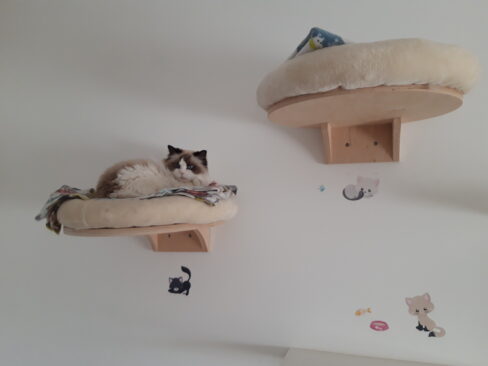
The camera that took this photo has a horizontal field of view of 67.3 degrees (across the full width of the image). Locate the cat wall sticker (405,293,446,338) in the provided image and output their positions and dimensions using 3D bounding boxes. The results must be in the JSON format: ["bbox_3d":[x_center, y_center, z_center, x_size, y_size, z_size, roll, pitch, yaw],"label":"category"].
[{"bbox_3d":[0.538,0.393,1.083,0.111,0.130,0.008,-1,0,17],"label":"cat wall sticker"}]

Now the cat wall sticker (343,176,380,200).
[{"bbox_3d":[0.363,0.018,1.135,0.111,0.076,0.008,-1,0,17],"label":"cat wall sticker"}]

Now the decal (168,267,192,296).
[{"bbox_3d":[-0.230,0.353,1.312,0.093,0.106,0.008,-1,0,17],"label":"decal"}]

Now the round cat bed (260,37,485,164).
[{"bbox_3d":[0.288,-0.169,0.913,0.520,0.223,0.475,-1,0,0],"label":"round cat bed"}]

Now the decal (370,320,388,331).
[{"bbox_3d":[0.415,0.439,1.119,0.056,0.032,0.008,-1,0,17],"label":"decal"}]

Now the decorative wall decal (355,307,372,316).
[{"bbox_3d":[0.369,0.401,1.133,0.050,0.026,0.008,-1,0,17],"label":"decorative wall decal"}]

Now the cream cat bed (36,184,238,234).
[{"bbox_3d":[-0.312,0.074,1.100,0.570,0.145,0.370,-1,0,17],"label":"cream cat bed"}]

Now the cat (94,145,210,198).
[{"bbox_3d":[-0.283,-0.015,1.092,0.360,0.185,0.210,-1,0,32],"label":"cat"}]

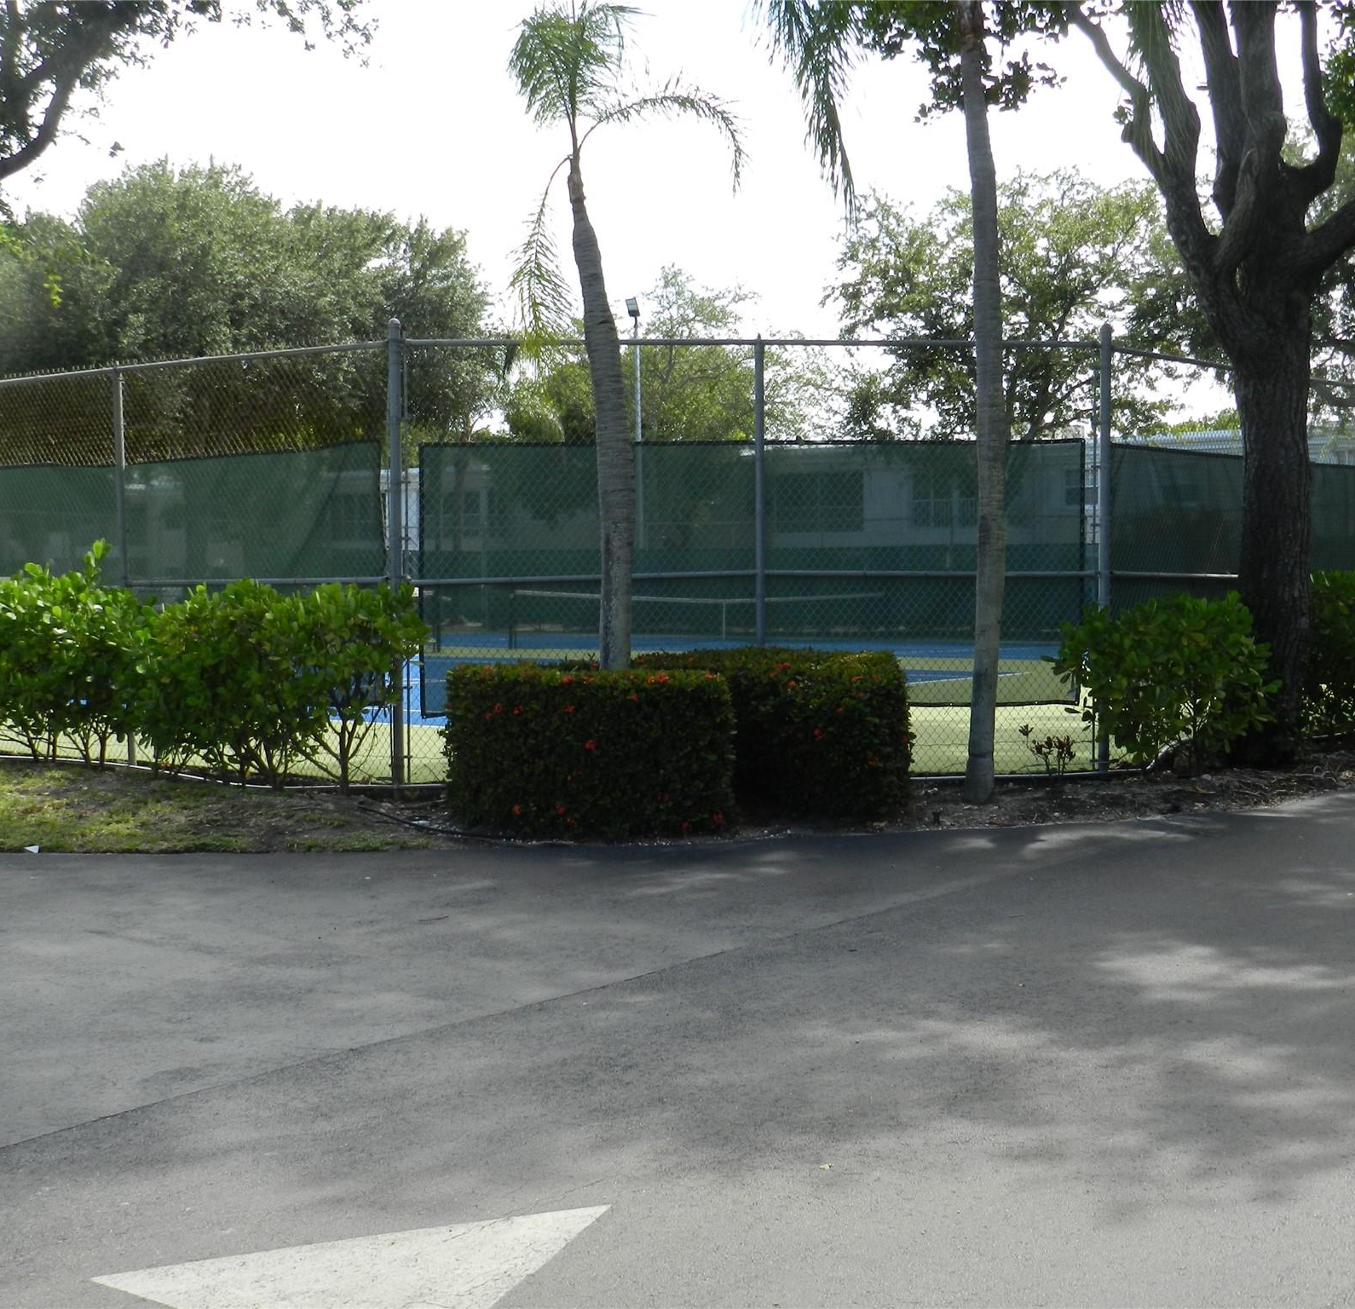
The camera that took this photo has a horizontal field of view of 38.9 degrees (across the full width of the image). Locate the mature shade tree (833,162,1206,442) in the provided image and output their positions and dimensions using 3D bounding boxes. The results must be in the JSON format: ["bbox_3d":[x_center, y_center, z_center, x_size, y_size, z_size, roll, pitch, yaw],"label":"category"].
[{"bbox_3d":[9.294,-7.027,52.758,10.070,12.520,9.300,0,2,0],"label":"mature shade tree"}]

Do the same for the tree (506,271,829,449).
[{"bbox_3d":[-0.198,-6.196,56.794,9.730,10.610,9.500,0,2,0],"label":"tree"}]

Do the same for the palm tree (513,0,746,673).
[{"bbox_3d":[-0.318,-1.636,12.043,1.480,5.170,1.600,0,2,0],"label":"palm tree"}]

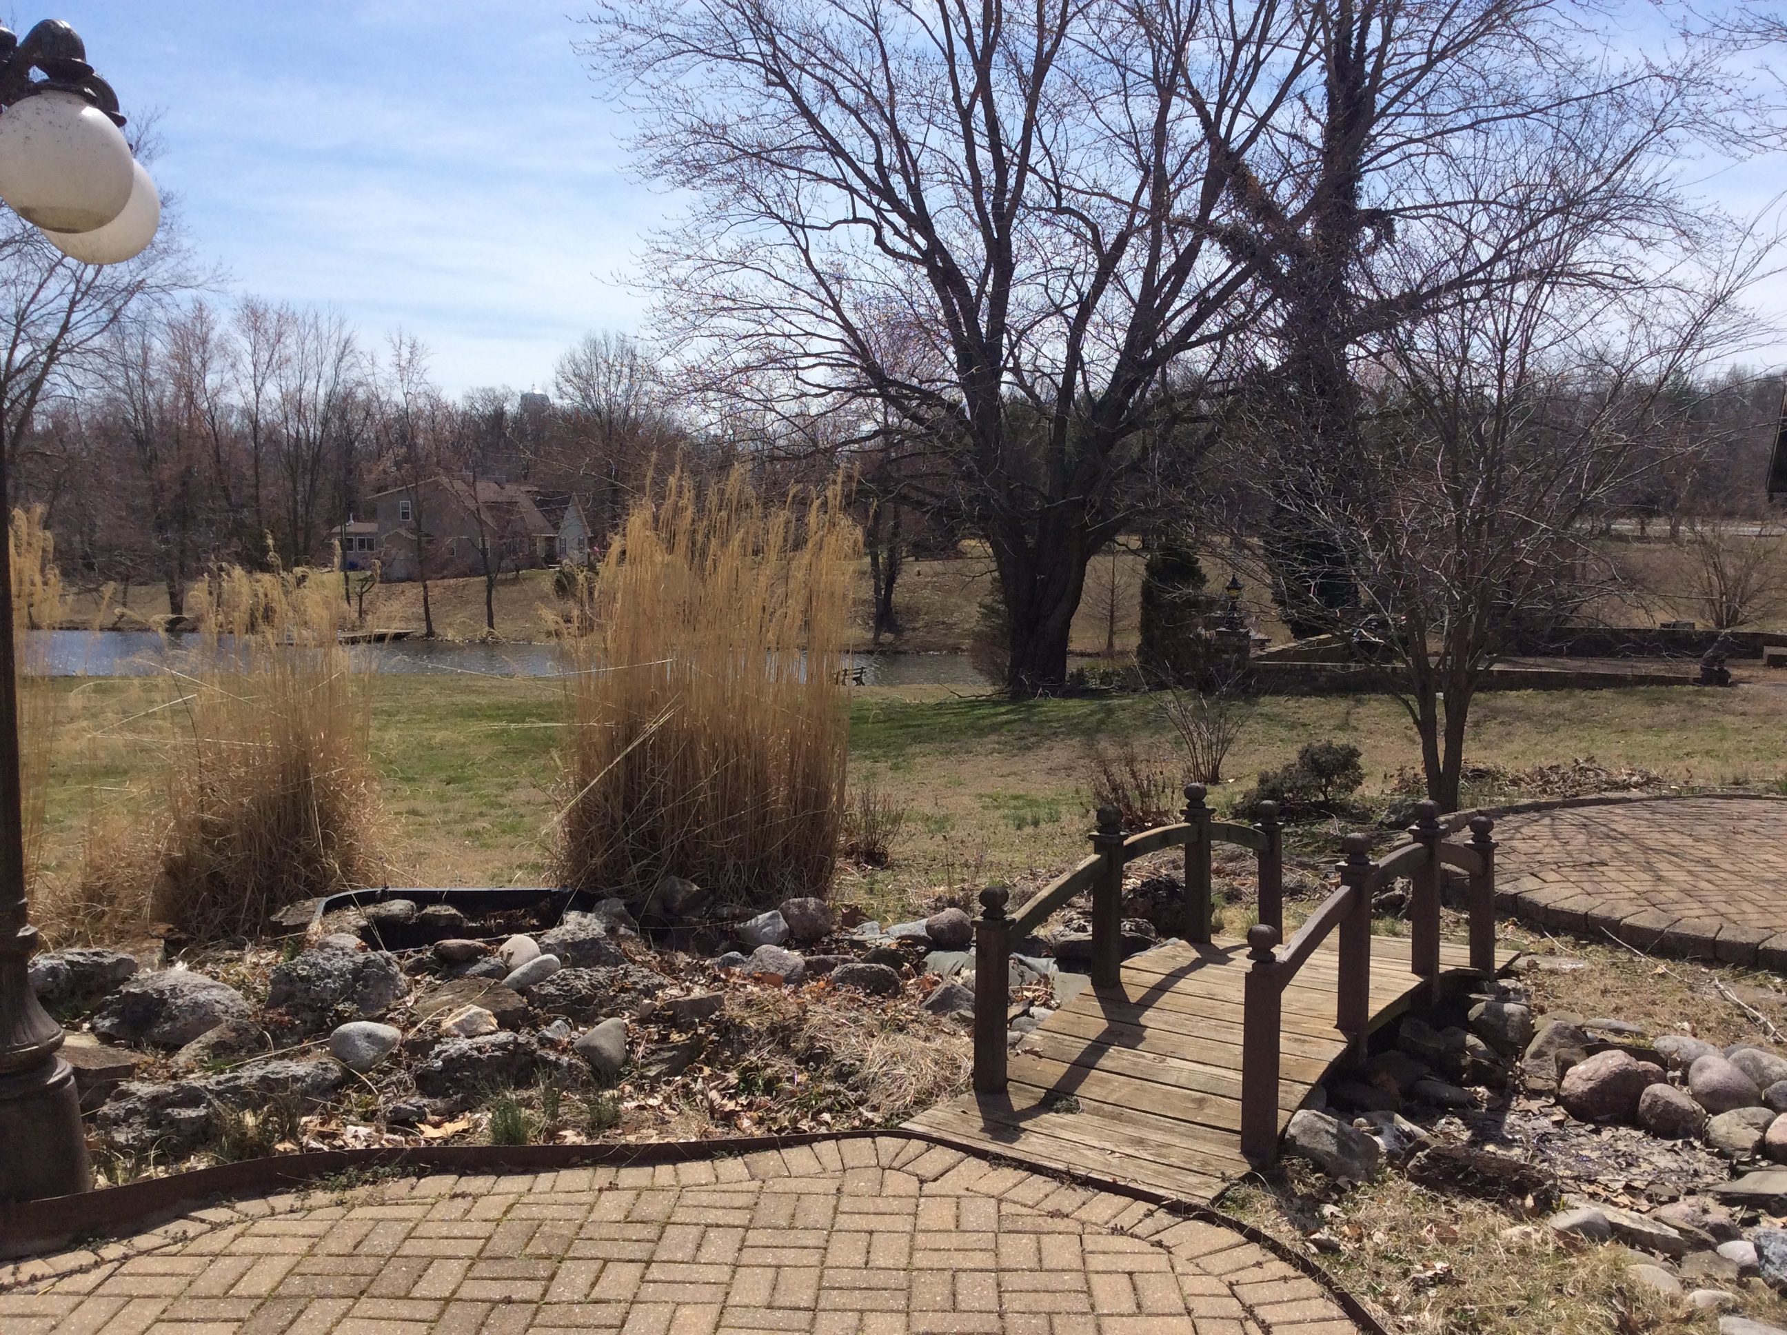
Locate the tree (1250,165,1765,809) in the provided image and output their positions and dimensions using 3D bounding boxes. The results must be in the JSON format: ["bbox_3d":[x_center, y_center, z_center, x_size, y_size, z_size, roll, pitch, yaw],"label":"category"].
[{"bbox_3d":[3.460,-1.000,9.300,2.850,3.650,2.750,1,5,17],"label":"tree"}]

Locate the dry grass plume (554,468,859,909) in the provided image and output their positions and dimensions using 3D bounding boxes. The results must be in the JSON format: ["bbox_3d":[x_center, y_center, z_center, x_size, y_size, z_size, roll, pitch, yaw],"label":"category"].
[{"bbox_3d":[-0.890,0.090,7.900,1.380,2.070,1.250,0,4,0],"label":"dry grass plume"}]

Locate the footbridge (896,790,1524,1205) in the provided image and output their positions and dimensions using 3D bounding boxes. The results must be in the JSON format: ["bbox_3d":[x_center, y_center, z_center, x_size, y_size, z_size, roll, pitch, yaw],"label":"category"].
[{"bbox_3d":[1.246,0.857,5.519,0.930,0.810,2.980,3,5,34],"label":"footbridge"}]

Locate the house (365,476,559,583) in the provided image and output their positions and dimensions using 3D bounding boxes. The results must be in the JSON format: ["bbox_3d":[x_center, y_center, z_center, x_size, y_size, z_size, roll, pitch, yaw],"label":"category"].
[{"bbox_3d":[-32.500,-10.300,124.000,10.800,7.700,11.500,1,4,12],"label":"house"}]

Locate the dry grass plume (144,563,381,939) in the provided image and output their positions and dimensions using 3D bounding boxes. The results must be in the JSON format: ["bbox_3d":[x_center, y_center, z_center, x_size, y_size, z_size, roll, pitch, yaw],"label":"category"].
[{"bbox_3d":[-2.710,0.350,7.100,0.980,1.600,0.950,-2,5,-19],"label":"dry grass plume"}]

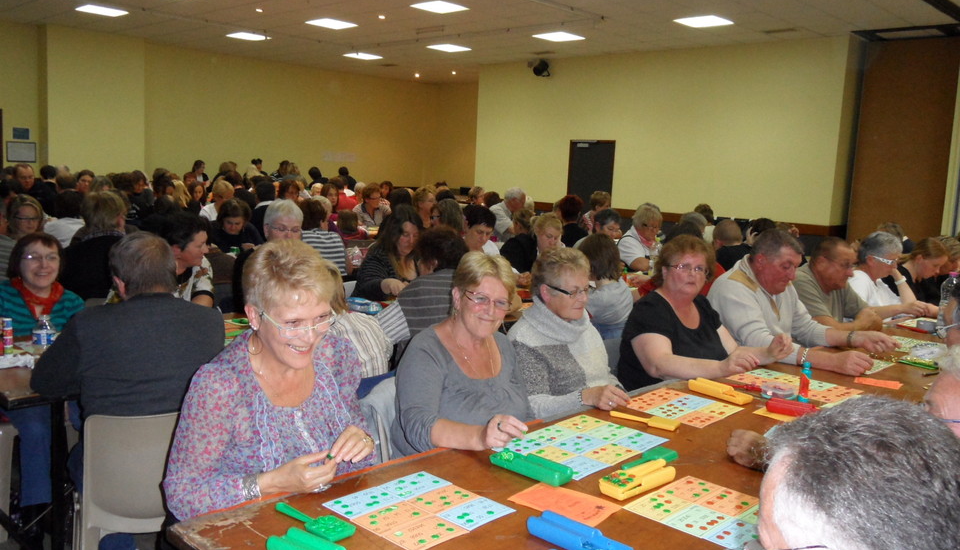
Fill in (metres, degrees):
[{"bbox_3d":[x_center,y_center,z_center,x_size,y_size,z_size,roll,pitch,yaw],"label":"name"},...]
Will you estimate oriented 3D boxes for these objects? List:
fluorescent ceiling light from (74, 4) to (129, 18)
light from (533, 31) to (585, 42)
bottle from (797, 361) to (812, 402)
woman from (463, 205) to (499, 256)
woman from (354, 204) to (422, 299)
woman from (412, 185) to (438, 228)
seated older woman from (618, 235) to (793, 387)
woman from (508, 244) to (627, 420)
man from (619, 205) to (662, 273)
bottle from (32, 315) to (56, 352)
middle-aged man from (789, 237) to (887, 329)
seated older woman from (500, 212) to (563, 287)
[{"bbox_3d":[-5.620,-3.938,11.564,0.600,0.060,0.600,10,11,43],"label":"fluorescent ceiling light"},{"bbox_3d":[1.203,-3.618,11.745,0.600,0.080,0.600,-5,11,-45],"label":"light"},{"bbox_3d":[1.117,0.364,2.658,0.042,0.135,0.042,-5,11,-44],"label":"bottle"},{"bbox_3d":[-0.002,0.207,4.731,0.480,1.245,0.750,-5,11,-45],"label":"woman"},{"bbox_3d":[-0.521,0.225,4.556,0.540,1.290,0.750,-4,11,-42],"label":"woman"},{"bbox_3d":[-0.502,-0.157,7.170,0.720,1.329,0.480,9,10,38],"label":"woman"},{"bbox_3d":[0.757,0.492,3.086,0.580,1.290,0.720,-4,10,-42],"label":"seated older woman"},{"bbox_3d":[0.313,0.523,2.601,0.760,1.210,0.500,9,10,40],"label":"woman"},{"bbox_3d":[1.190,0.097,6.029,0.540,1.320,0.720,-5,11,-44],"label":"man"},{"bbox_3d":[-1.369,0.215,2.438,0.069,0.200,0.069,-5,11,-45],"label":"bottle"},{"bbox_3d":[1.758,0.420,4.064,0.750,1.270,0.540,10,11,43],"label":"middle-aged man"},{"bbox_3d":[0.362,0.183,5.352,0.720,1.245,0.500,10,11,43],"label":"seated older woman"}]

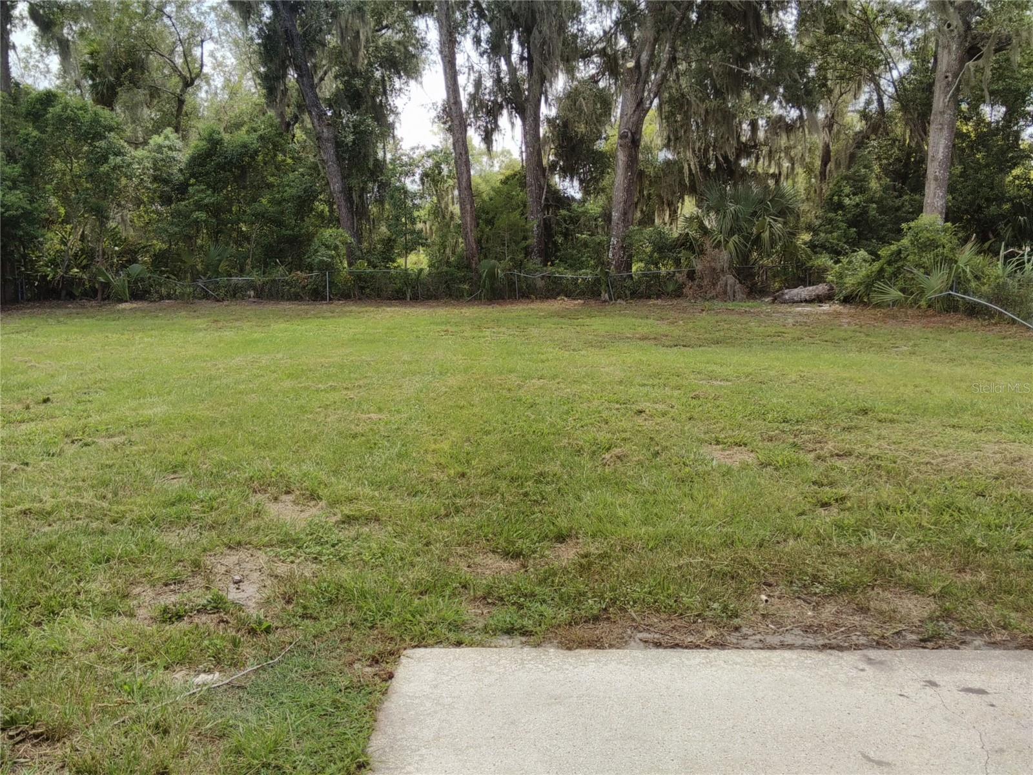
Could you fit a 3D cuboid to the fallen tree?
[{"bbox_3d":[8.596,-2.813,25.000,1.850,0.580,0.580,2,10,12],"label":"fallen tree"}]

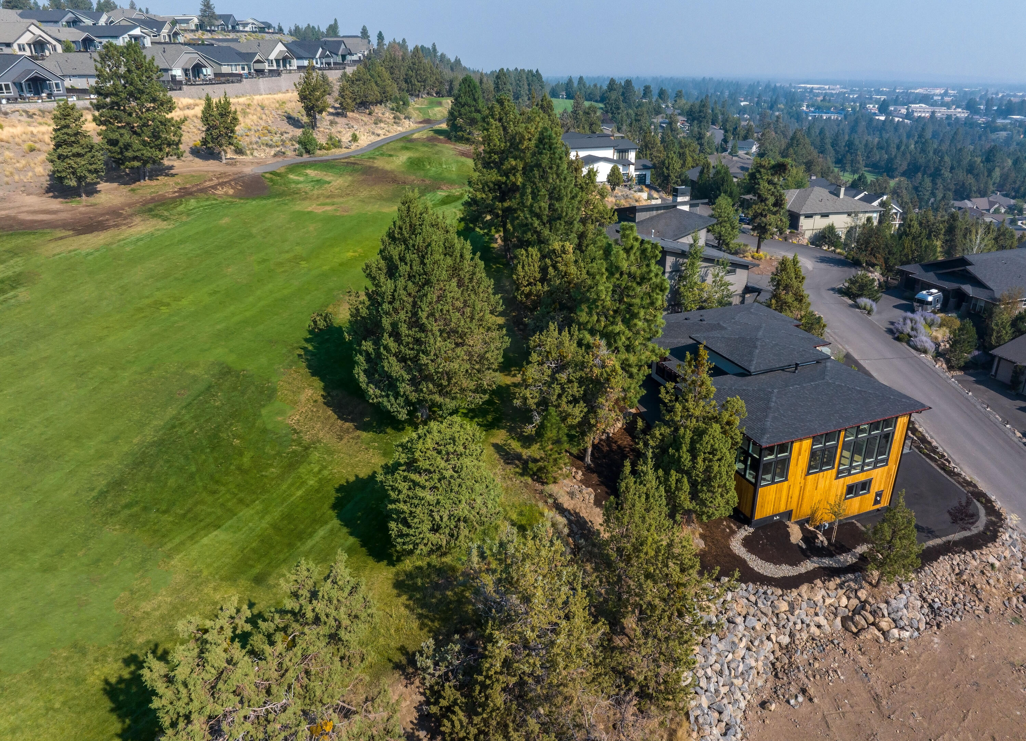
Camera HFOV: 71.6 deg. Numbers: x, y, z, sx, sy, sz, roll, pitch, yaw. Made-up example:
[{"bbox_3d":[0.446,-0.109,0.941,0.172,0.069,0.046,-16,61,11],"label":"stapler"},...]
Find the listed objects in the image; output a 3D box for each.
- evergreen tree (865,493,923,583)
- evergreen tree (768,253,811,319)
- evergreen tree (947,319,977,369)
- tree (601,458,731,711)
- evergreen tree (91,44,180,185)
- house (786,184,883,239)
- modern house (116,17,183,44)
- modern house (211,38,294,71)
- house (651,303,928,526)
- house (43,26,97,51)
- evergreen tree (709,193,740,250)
[{"bbox_3d":[23.120,10.260,43.260,3.120,6.660,3.120,14,26,30],"label":"evergreen tree"},{"bbox_3d":[34.724,-10.178,88.329,5.210,8.950,5.210,0,22,0],"label":"evergreen tree"},{"bbox_3d":[49.052,-3.055,77.208,2.810,5.560,2.810,0,22,0],"label":"evergreen tree"},{"bbox_3d":[7.167,10.167,37.043,5.600,12.700,5.600,-5,23,-12],"label":"tree"},{"bbox_3d":[-50.470,-34.280,94.840,11.760,17.500,11.760,-11,25,-24],"label":"evergreen tree"},{"bbox_3d":[60.805,-32.191,143.904,18.700,9.000,18.800,-5,23,-13],"label":"house"},{"bbox_3d":[-115.854,-106.546,222.268,18.500,7.100,12.500,4,23,9],"label":"modern house"},{"bbox_3d":[-65.943,-79.076,177.743,17.500,6.900,14.500,4,23,9],"label":"modern house"},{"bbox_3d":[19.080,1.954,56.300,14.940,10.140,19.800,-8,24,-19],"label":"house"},{"bbox_3d":[-108.550,-80.690,173.000,13.500,5.800,12.500,4,23,11],"label":"house"},{"bbox_3d":[38.561,-27.016,128.438,5.510,9.950,5.510,0,22,0],"label":"evergreen tree"}]

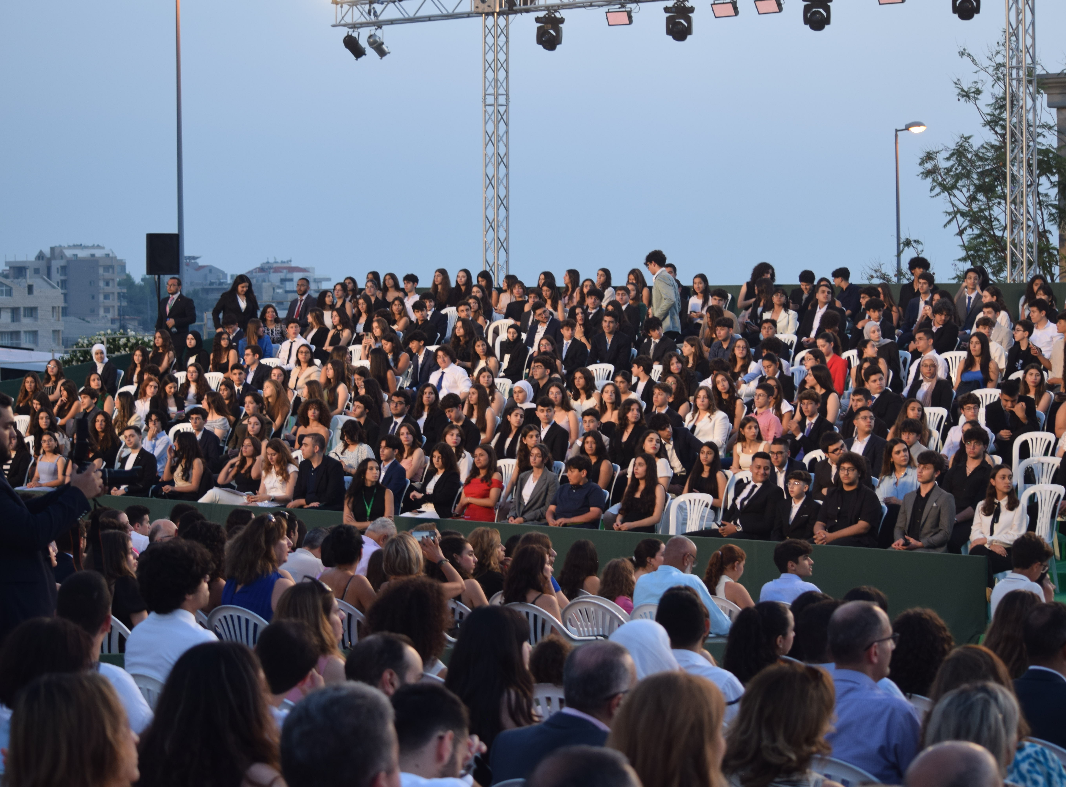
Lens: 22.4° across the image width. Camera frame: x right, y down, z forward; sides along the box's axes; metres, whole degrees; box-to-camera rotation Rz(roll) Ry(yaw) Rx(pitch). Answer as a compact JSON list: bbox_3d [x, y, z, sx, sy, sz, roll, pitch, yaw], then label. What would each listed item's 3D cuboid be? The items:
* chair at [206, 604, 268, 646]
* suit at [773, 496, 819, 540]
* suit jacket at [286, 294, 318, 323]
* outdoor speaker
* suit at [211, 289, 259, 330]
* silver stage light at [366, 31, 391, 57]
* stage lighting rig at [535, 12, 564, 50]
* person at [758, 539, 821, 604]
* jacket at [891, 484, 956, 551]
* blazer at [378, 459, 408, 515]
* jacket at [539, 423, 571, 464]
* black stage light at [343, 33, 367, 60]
[{"bbox_3d":[-1.252,1.393,12.805,0.570,0.820,0.560,1,3,41],"label":"chair"},{"bbox_3d":[2.176,1.079,22.300,0.370,0.500,0.280,0,1,35],"label":"suit"},{"bbox_3d":[-3.341,-1.078,38.800,0.500,0.700,0.300,0,1,28],"label":"suit jacket"},{"bbox_3d":[-5.550,-2.079,40.200,0.420,0.610,0.380,-1,1,-22],"label":"outdoor speaker"},{"bbox_3d":[-3.706,-0.977,33.500,0.560,0.640,0.340,-1,2,-12],"label":"suit"},{"bbox_3d":[-2.247,-5.052,39.000,0.270,0.380,0.240,-49,22,-19],"label":"silver stage light"},{"bbox_3d":[0.225,-5.037,37.400,0.370,0.510,0.300,1,3,28],"label":"stage lighting rig"},{"bbox_3d":[1.704,1.552,17.400,0.500,1.250,0.750,1,3,36],"label":"person"},{"bbox_3d":[3.116,1.016,21.300,0.470,0.600,0.340,1,2,41],"label":"jacket"},{"bbox_3d":[-1.405,0.919,26.000,0.320,0.570,0.420,-1,2,-42],"label":"blazer"},{"bbox_3d":[0.168,0.579,27.200,0.310,0.600,0.430,-2,2,-45],"label":"jacket"},{"bbox_3d":[-2.635,-5.142,39.800,0.280,0.460,0.280,-41,15,-15],"label":"black stage light"}]

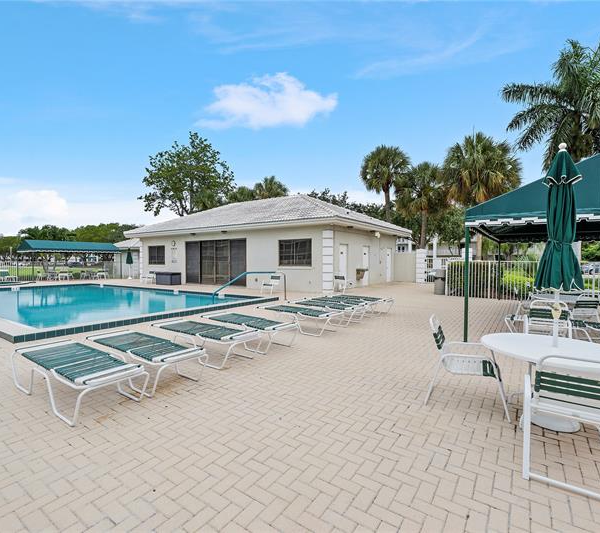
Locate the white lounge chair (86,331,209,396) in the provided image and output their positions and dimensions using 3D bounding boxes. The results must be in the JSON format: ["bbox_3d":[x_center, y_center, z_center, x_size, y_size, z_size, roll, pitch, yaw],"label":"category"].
[{"bbox_3d":[-2.024,1.184,4.264,2.000,0.400,0.630,1,2,38],"label":"white lounge chair"}]

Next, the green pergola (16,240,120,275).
[{"bbox_3d":[-18.848,-0.517,27.663,3.358,2.950,6.428,1,1,34],"label":"green pergola"}]

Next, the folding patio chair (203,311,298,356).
[{"bbox_3d":[-0.919,1.196,6.059,1.970,0.440,0.660,1,1,35],"label":"folding patio chair"}]

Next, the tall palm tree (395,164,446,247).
[{"bbox_3d":[9.585,-3.615,26.432,4.000,9.300,4.000,0,1,0],"label":"tall palm tree"}]

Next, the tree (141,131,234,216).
[{"bbox_3d":[-10.731,-6.036,31.878,8.800,13.644,8.800,0,1,0],"label":"tree"}]

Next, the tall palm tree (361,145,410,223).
[{"bbox_3d":[6.100,-3.861,23.923,3.600,9.722,3.600,0,1,0],"label":"tall palm tree"}]

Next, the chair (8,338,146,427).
[{"bbox_3d":[-2.484,1.239,3.737,1.970,0.440,0.660,1,1,35],"label":"chair"}]

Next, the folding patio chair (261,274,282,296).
[{"bbox_3d":[-1.241,0.813,14.415,0.590,0.890,0.770,1,1,35],"label":"folding patio chair"}]

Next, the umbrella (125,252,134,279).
[{"bbox_3d":[-13.741,-0.218,26.896,0.500,2.470,0.500,0,1,0],"label":"umbrella"}]

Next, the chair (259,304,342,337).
[{"bbox_3d":[-0.006,1.171,7.361,1.970,0.440,0.660,1,1,35],"label":"chair"}]

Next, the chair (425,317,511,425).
[{"bbox_3d":[1.799,1.019,3.560,0.770,0.890,0.590,1,1,29],"label":"chair"}]

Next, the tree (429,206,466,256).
[{"bbox_3d":[12.061,-2.028,26.963,3.700,5.956,3.700,0,1,0],"label":"tree"}]

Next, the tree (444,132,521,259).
[{"bbox_3d":[10.038,-3.098,18.438,3.900,8.452,3.900,0,1,0],"label":"tree"}]

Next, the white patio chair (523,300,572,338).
[{"bbox_3d":[4.144,0.981,5.604,0.590,0.890,0.770,1,1,35],"label":"white patio chair"}]

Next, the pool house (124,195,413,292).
[{"bbox_3d":[-2.279,-1.723,22.183,16.419,5.381,10.143,1,1,34],"label":"pool house"}]

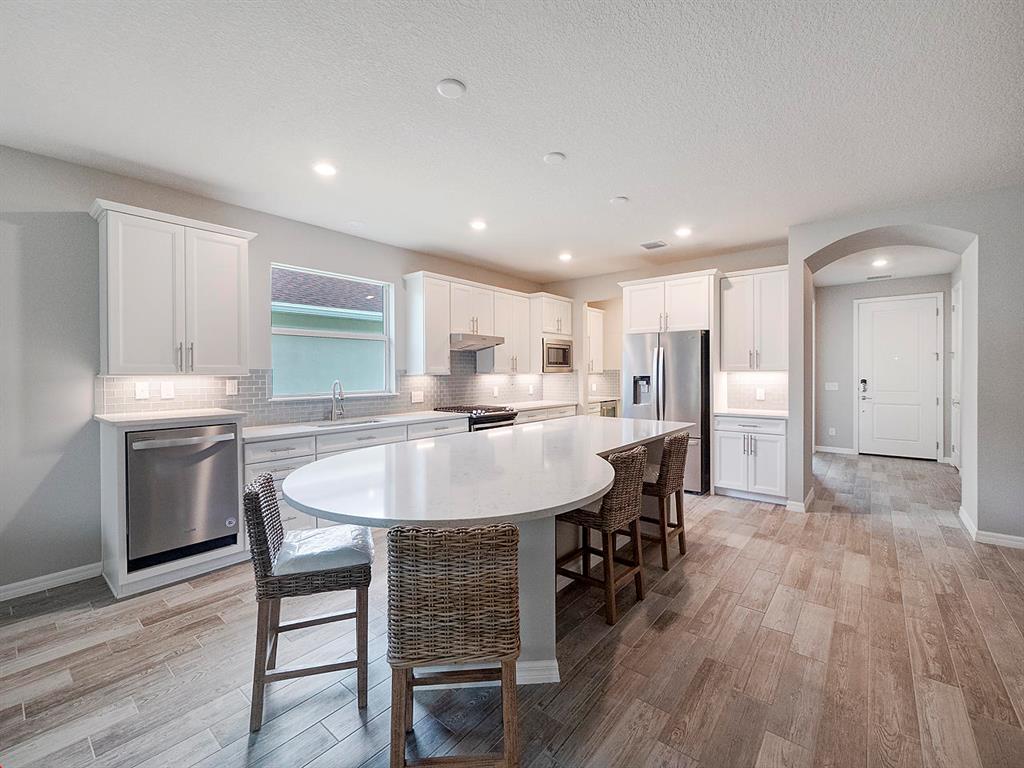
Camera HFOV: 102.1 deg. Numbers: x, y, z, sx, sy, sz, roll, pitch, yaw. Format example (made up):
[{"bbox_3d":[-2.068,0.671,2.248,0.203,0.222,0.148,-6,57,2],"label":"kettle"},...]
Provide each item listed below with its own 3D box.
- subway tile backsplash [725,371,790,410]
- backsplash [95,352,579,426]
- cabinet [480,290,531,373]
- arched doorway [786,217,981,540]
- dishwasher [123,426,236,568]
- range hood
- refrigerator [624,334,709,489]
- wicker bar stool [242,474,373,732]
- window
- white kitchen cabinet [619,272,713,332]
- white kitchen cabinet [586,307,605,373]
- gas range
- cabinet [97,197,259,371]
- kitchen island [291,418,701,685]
[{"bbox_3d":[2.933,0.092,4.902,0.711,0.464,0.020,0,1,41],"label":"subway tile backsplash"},{"bbox_3d":[-0.931,-0.034,4.620,0.650,0.760,5.225,1,2,40],"label":"backsplash"},{"bbox_3d":[-0.101,-0.681,5.764,0.350,1.117,0.721,0,1,41],"label":"cabinet"},{"bbox_3d":[3.482,-0.065,3.969,1.222,2.629,0.736,0,1,41],"label":"arched doorway"},{"bbox_3d":[-2.377,0.721,2.946,0.601,0.871,0.601,0,1,41],"label":"dishwasher"},{"bbox_3d":[-0.519,-0.512,5.182,0.540,0.155,0.760,1,2,40],"label":"range hood"},{"bbox_3d":[1.945,0.328,5.081,0.905,1.790,0.760,1,2,40],"label":"refrigerator"},{"bbox_3d":[-0.839,0.863,1.802,0.480,0.930,0.425,-1,1,-16],"label":"wicker bar stool"},{"bbox_3d":[-1.778,-0.486,4.206,0.110,1.225,1.265,1,2,40],"label":"window"},{"bbox_3d":[2.045,-0.968,5.220,1.112,0.666,0.651,0,1,41],"label":"white kitchen cabinet"},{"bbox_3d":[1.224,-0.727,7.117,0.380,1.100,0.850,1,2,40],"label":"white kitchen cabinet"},{"bbox_3d":[-0.435,0.803,5.138,0.661,0.931,0.766,0,1,41],"label":"gas range"},{"bbox_3d":[-2.434,-0.610,3.053,0.385,1.115,0.895,1,2,40],"label":"cabinet"},{"bbox_3d":[0.250,0.842,2.779,1.813,0.915,3.250,0,1,41],"label":"kitchen island"}]

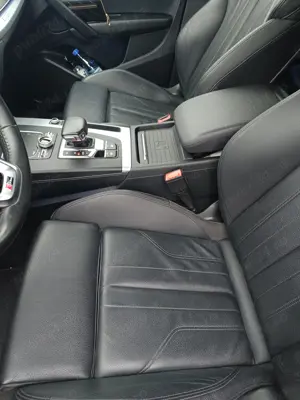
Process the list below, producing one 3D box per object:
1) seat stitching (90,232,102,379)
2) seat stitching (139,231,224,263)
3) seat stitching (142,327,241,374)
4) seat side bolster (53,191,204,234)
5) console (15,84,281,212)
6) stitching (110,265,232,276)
[{"bbox_3d":[-0.112,0.194,0.590,0.014,0.012,0.318,6,46,-12],"label":"seat stitching"},{"bbox_3d":[0.079,0.123,0.720,0.224,0.014,0.081,6,46,-12],"label":"seat stitching"},{"bbox_3d":[0.091,0.297,0.555,0.234,0.014,0.088,6,46,-12],"label":"seat stitching"},{"bbox_3d":[-0.043,0.043,0.740,0.409,0.098,0.093,6,46,-12],"label":"seat side bolster"},{"bbox_3d":[-0.039,-0.138,0.818,0.824,0.288,0.258,-3,47,-2],"label":"console"},{"bbox_3d":[0.049,0.169,0.665,0.297,0.007,0.007,6,46,-12],"label":"stitching"}]

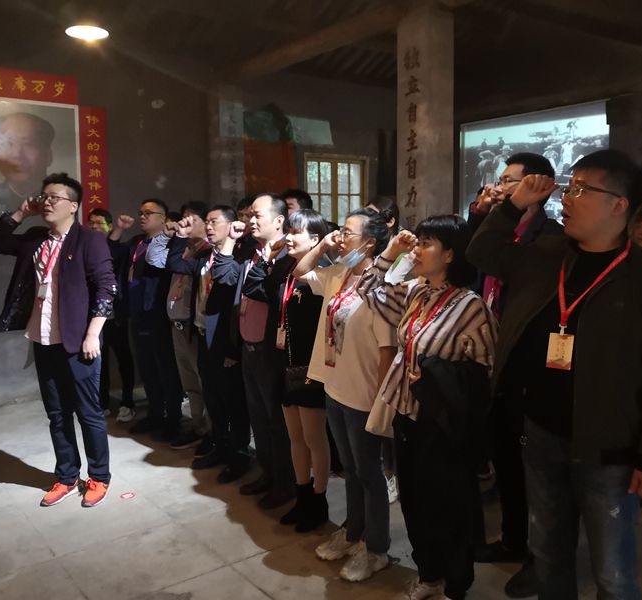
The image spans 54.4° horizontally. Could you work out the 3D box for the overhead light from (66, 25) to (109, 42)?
[{"bbox_3d":[-1.758,-2.025,4.696,0.307,0.130,0.307,-5,7,-39],"label":"overhead light"}]

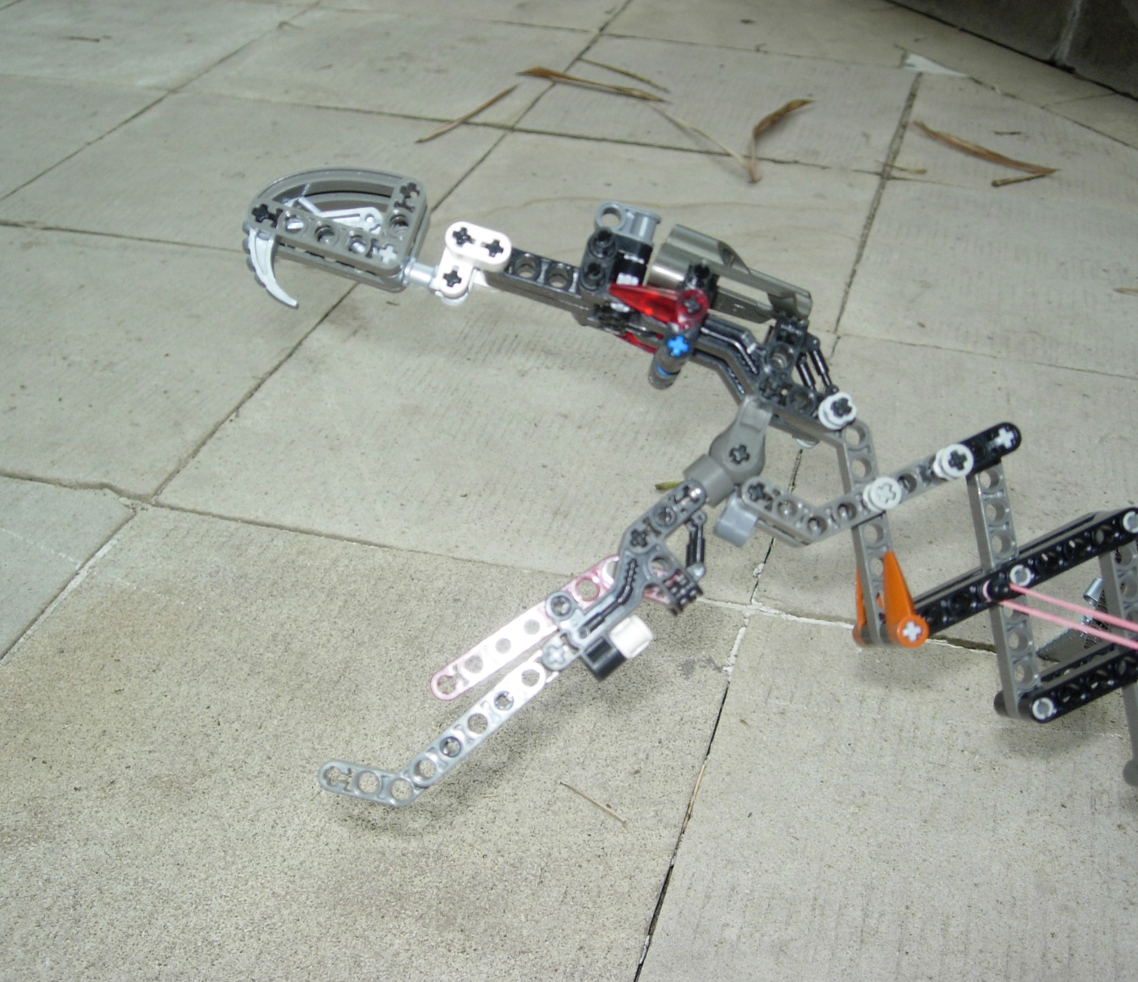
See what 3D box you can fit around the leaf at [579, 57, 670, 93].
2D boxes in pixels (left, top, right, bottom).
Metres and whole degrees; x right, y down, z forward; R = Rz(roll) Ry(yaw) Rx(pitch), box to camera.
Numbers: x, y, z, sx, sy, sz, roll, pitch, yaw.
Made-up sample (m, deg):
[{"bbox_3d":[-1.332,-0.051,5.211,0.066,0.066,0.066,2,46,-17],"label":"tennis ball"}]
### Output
[{"bbox_3d":[0.048,-0.359,1.329,0.009,0.004,0.118,-23,39,-33],"label":"leaf"}]

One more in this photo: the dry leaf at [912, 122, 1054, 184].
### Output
[{"bbox_3d":[0.310,-0.264,1.182,0.024,0.008,0.135,-23,39,-33],"label":"dry leaf"}]

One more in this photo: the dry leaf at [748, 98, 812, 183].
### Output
[{"bbox_3d":[0.158,-0.275,1.189,0.025,0.014,0.179,13,34,18],"label":"dry leaf"}]

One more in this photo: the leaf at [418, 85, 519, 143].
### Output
[{"bbox_3d":[-0.077,-0.303,1.235,0.010,0.004,0.162,16,35,22],"label":"leaf"}]

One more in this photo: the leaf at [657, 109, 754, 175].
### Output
[{"bbox_3d":[0.098,-0.275,1.187,0.010,0.014,0.176,-11,34,-19],"label":"leaf"}]

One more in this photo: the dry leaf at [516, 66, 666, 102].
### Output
[{"bbox_3d":[0.017,-0.340,1.294,0.142,0.008,0.014,19,36,27],"label":"dry leaf"}]

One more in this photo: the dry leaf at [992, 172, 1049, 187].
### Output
[{"bbox_3d":[0.330,-0.229,1.130,0.052,0.004,0.004,-14,35,-22],"label":"dry leaf"}]

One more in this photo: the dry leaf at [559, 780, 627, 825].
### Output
[{"bbox_3d":[0.009,0.115,0.573,0.032,0.002,0.002,26,40,34],"label":"dry leaf"}]

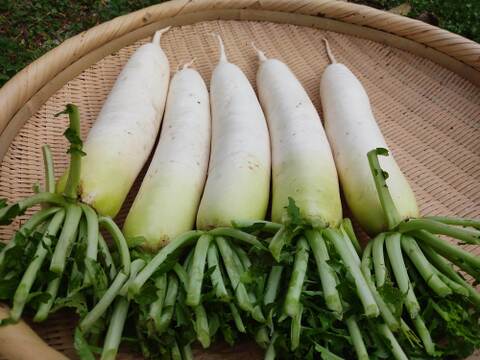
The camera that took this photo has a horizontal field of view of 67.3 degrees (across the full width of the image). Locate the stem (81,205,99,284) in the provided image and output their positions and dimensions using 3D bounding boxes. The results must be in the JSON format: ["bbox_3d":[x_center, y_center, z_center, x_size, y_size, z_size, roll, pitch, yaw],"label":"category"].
[{"bbox_3d":[-0.155,0.065,0.367,0.010,0.015,0.082,-13,66,-8],"label":"stem"}]

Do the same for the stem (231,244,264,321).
[{"bbox_3d":[0.007,0.096,0.339,0.010,0.015,0.072,-17,67,-12],"label":"stem"}]

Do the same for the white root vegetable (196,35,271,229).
[{"bbox_3d":[-0.013,-0.088,0.480,0.087,0.077,0.359,-5,48,-2],"label":"white root vegetable"}]

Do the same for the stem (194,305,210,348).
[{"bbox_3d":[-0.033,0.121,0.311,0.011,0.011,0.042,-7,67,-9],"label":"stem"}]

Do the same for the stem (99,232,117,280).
[{"bbox_3d":[-0.138,0.079,0.375,0.009,0.009,0.054,-21,72,-15],"label":"stem"}]

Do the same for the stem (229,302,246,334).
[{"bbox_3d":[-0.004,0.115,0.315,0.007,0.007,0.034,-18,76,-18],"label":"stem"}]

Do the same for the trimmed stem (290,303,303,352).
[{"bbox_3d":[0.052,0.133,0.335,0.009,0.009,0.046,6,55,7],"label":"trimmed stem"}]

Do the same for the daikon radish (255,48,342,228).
[{"bbox_3d":[0.068,-0.098,0.499,0.082,0.076,0.405,0,47,-2],"label":"daikon radish"}]

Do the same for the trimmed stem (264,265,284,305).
[{"bbox_3d":[0.034,0.096,0.343,0.011,0.011,0.044,13,58,14],"label":"trimmed stem"}]

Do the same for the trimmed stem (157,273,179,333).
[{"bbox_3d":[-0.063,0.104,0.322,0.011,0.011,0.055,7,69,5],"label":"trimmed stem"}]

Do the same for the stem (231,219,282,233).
[{"bbox_3d":[0.018,0.047,0.371,0.053,0.011,0.011,7,50,-7],"label":"stem"}]

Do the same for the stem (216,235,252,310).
[{"bbox_3d":[-0.006,0.090,0.348,0.011,0.011,0.076,-18,58,-13],"label":"stem"}]

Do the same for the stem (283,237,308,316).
[{"bbox_3d":[0.056,0.091,0.345,0.011,0.011,0.075,8,57,9],"label":"stem"}]

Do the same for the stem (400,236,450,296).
[{"bbox_3d":[0.176,0.081,0.342,0.014,0.017,0.058,-24,73,-23],"label":"stem"}]

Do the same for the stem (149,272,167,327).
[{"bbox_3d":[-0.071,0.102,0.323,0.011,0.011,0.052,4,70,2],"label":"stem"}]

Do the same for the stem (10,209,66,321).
[{"bbox_3d":[-0.186,0.075,0.338,0.013,0.019,0.104,9,65,6],"label":"stem"}]

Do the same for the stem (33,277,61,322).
[{"bbox_3d":[-0.169,0.102,0.324,0.012,0.012,0.047,9,68,6],"label":"stem"}]

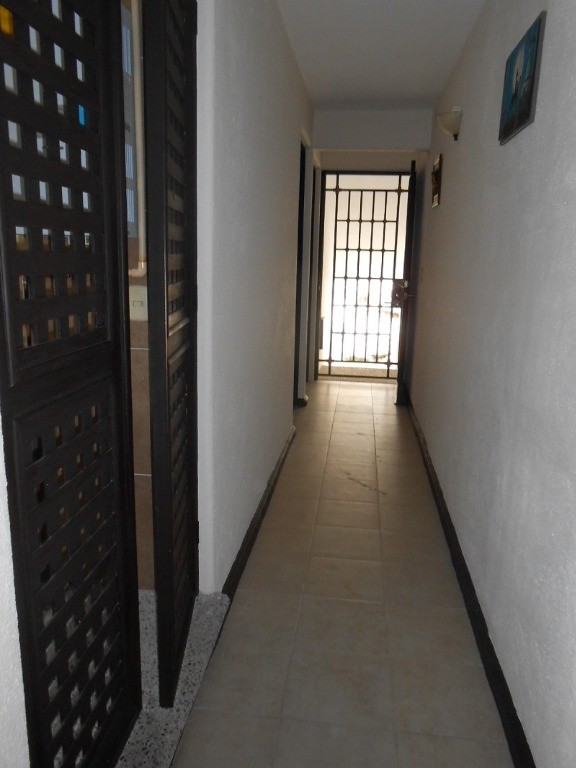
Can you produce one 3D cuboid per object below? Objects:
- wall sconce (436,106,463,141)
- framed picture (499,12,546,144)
[{"bbox_3d":[0.881,-1.426,3.186,0.115,0.150,0.250,3,12,7],"label":"wall sconce"},{"bbox_3d":[0.754,-0.970,1.887,0.018,0.285,0.417,3,12,7],"label":"framed picture"}]

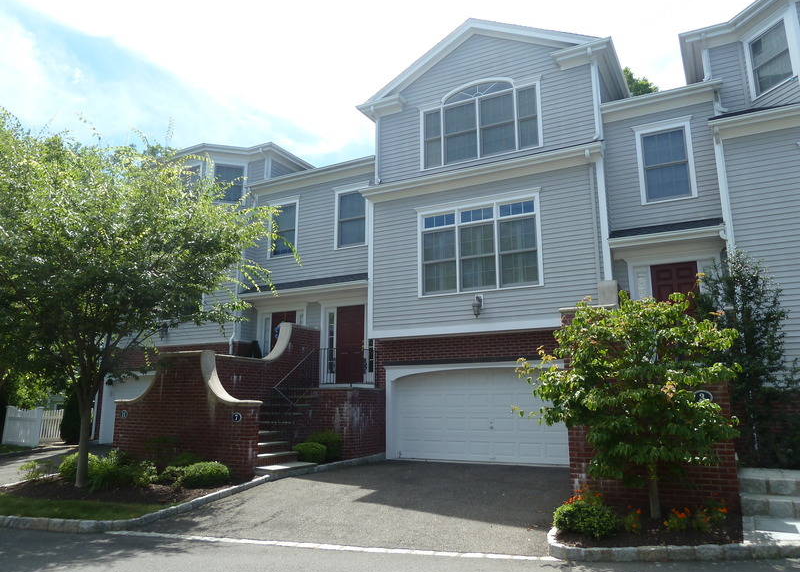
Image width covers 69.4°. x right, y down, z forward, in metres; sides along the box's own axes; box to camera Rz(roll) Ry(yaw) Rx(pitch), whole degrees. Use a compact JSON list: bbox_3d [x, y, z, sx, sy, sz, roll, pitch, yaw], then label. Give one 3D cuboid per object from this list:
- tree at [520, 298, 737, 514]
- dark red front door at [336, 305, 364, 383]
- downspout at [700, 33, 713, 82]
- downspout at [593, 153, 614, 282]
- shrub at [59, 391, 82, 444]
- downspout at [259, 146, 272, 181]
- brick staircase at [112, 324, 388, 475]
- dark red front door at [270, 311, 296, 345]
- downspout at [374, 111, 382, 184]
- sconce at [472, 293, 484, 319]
[{"bbox_3d":[2.612,1.416,6.943,2.450,2.700,2.000,-6,-14,26],"label":"tree"},{"bbox_3d":[-1.285,1.531,15.203,0.900,2.050,0.080,-6,-14,26],"label":"dark red front door"},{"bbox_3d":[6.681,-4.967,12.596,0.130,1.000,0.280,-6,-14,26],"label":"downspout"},{"bbox_3d":[4.256,-1.333,12.075,0.160,2.950,0.130,-6,-14,26],"label":"downspout"},{"bbox_3d":[-10.636,4.245,18.624,0.620,1.720,0.620,-6,-14,26],"label":"shrub"},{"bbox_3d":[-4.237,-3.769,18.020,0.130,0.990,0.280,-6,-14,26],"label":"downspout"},{"bbox_3d":[-3.064,2.274,12.952,4.150,3.120,4.400,-6,-13,27],"label":"brick staircase"},{"bbox_3d":[-3.246,1.746,16.177,0.900,2.050,0.080,-6,-14,26],"label":"dark red front door"},{"bbox_3d":[-0.627,-3.736,15.480,0.130,2.140,0.200,-6,-14,26],"label":"downspout"},{"bbox_3d":[1.752,0.470,12.898,0.180,0.510,0.290,-6,-14,26],"label":"sconce"}]

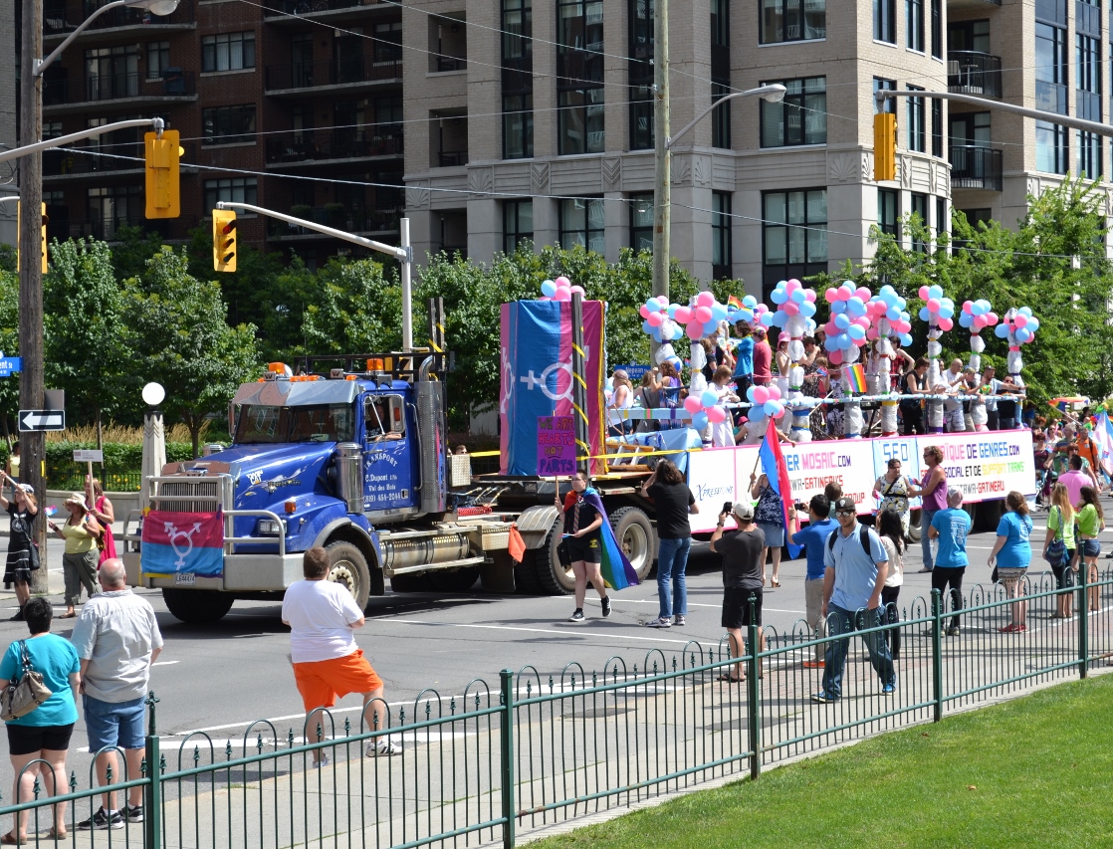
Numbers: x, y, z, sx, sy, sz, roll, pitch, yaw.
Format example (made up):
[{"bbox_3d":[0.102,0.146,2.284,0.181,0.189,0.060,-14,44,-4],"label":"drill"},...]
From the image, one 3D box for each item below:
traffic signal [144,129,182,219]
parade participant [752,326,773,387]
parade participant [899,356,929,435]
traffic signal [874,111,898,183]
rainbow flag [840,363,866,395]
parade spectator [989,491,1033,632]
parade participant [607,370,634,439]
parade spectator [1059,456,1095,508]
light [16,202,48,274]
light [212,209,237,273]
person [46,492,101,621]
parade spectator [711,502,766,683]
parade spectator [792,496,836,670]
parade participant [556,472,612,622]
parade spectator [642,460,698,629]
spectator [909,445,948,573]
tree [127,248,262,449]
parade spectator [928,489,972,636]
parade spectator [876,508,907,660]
[{"bbox_3d":[-4.804,-3.056,29.000,0.500,1.070,0.360,0,2,31],"label":"traffic signal"},{"bbox_3d":[3.324,-0.720,38.416,0.500,1.720,0.330,-2,1,-37],"label":"parade participant"},{"bbox_3d":[6.058,-0.343,39.800,0.500,1.560,0.480,0,2,32],"label":"parade participant"},{"bbox_3d":[3.602,-3.040,26.000,0.250,0.740,0.300,0,2,28],"label":"traffic signal"},{"bbox_3d":[4.766,-0.732,37.900,0.360,0.470,0.080,-1,2,-20],"label":"rainbow flag"},{"bbox_3d":[5.400,1.602,28.015,0.420,1.630,0.500,0,1,37],"label":"parade spectator"},{"bbox_3d":[0.943,-0.008,35.015,0.360,1.600,0.450,0,1,26],"label":"parade participant"},{"bbox_3d":[7.733,1.326,35.216,0.520,1.750,0.330,-1,1,-14],"label":"parade spectator"},{"bbox_3d":[-8.246,-2.936,37.300,0.420,1.128,0.610,0,2,35],"label":"light"},{"bbox_3d":[-6.021,-3.327,43.000,0.420,1.128,0.610,0,2,35],"label":"light"},{"bbox_3d":[-6.062,1.639,29.800,0.600,1.577,0.500,0,2,30],"label":"person"},{"bbox_3d":[1.739,1.601,22.700,0.530,1.720,0.500,-1,2,-27],"label":"parade spectator"},{"bbox_3d":[2.572,1.557,23.700,0.600,1.722,0.520,1,2,41],"label":"parade spectator"},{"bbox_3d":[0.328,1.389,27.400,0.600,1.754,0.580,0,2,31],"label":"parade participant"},{"bbox_3d":[1.255,1.315,26.100,0.580,1.830,0.520,-1,2,-22],"label":"parade spectator"},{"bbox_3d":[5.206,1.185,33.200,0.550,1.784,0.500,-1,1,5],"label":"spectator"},{"bbox_3d":[-8.156,-1.346,53.000,3.200,5.229,3.200,-1,1,0],"label":"tree"},{"bbox_3d":[4.615,1.602,27.816,0.520,1.710,0.360,-1,1,-23],"label":"parade spectator"},{"bbox_3d":[3.483,1.671,24.800,0.460,1.570,0.420,-2,2,-40],"label":"parade spectator"}]

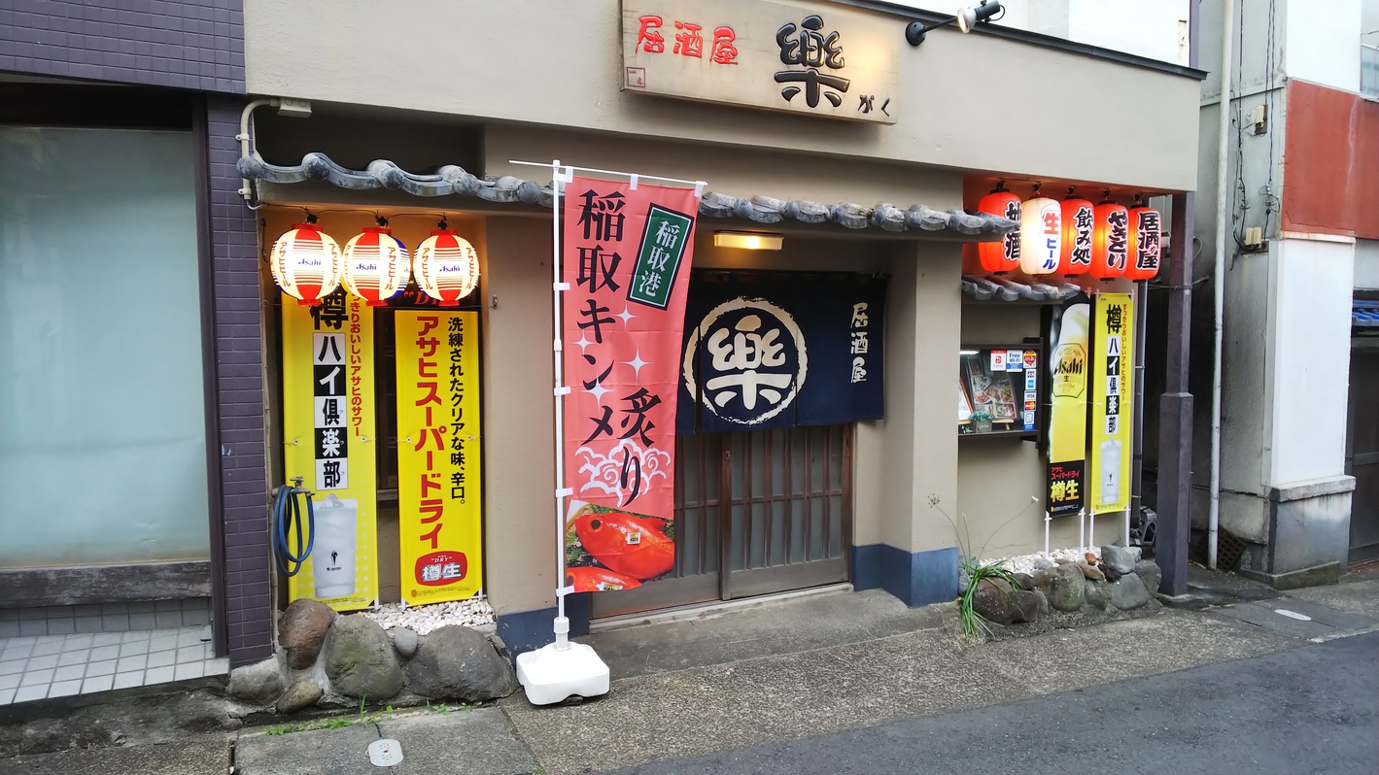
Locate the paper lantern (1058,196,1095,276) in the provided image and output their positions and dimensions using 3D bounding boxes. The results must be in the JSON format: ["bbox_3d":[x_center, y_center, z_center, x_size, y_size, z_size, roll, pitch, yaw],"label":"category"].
[{"bbox_3d":[2.406,-0.945,5.018,0.235,0.500,0.235,0,3,0],"label":"paper lantern"}]

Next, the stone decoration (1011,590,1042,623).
[{"bbox_3d":[2.036,1.326,4.865,0.157,0.162,0.151,-1,4,-22],"label":"stone decoration"}]

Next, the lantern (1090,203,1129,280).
[{"bbox_3d":[2.839,-0.989,5.428,0.247,0.540,0.247,-1,3,-8],"label":"lantern"}]

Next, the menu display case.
[{"bbox_3d":[1.875,0.001,5.076,0.780,0.570,0.250,-2,3,-23],"label":"menu display case"}]

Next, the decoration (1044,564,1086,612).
[{"bbox_3d":[2.257,1.207,4.835,0.240,0.265,0.220,-2,4,-23],"label":"decoration"}]

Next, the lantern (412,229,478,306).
[{"bbox_3d":[-1.074,-0.530,3.563,0.280,0.335,0.280,-2,4,-23],"label":"lantern"}]

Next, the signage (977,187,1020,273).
[{"bbox_3d":[1.952,-0.986,5.060,0.253,0.550,0.253,-1,3,-18],"label":"signage"}]

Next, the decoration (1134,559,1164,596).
[{"bbox_3d":[2.955,1.228,5.196,0.200,0.205,0.210,-2,3,-23],"label":"decoration"}]

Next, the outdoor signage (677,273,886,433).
[{"bbox_3d":[0.318,-0.199,4.278,1.740,0.830,0.050,-2,3,-23],"label":"outdoor signage"}]

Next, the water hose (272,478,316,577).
[{"bbox_3d":[-1.571,0.570,3.200,0.155,0.370,0.100,-2,3,-23],"label":"water hose"}]

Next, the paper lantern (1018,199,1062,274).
[{"bbox_3d":[2.262,-0.980,5.189,0.253,0.515,0.253,-1,3,-10],"label":"paper lantern"}]

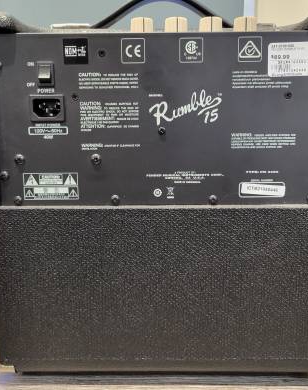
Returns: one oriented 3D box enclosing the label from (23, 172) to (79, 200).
[{"bbox_3d":[-0.095,-0.008,0.361,0.051,0.026,0.001,0,8,0],"label":"label"}]

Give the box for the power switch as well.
[{"bbox_3d":[-0.096,-0.107,0.345,0.016,0.021,0.009,0,8,0],"label":"power switch"}]

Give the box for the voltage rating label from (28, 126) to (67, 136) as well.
[{"bbox_3d":[-0.096,-0.058,0.355,0.036,0.008,0.001,0,8,0],"label":"voltage rating label"}]

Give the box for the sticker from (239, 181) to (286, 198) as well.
[{"bbox_3d":[0.100,-0.005,0.362,0.043,0.015,0.001,0,8,0],"label":"sticker"}]

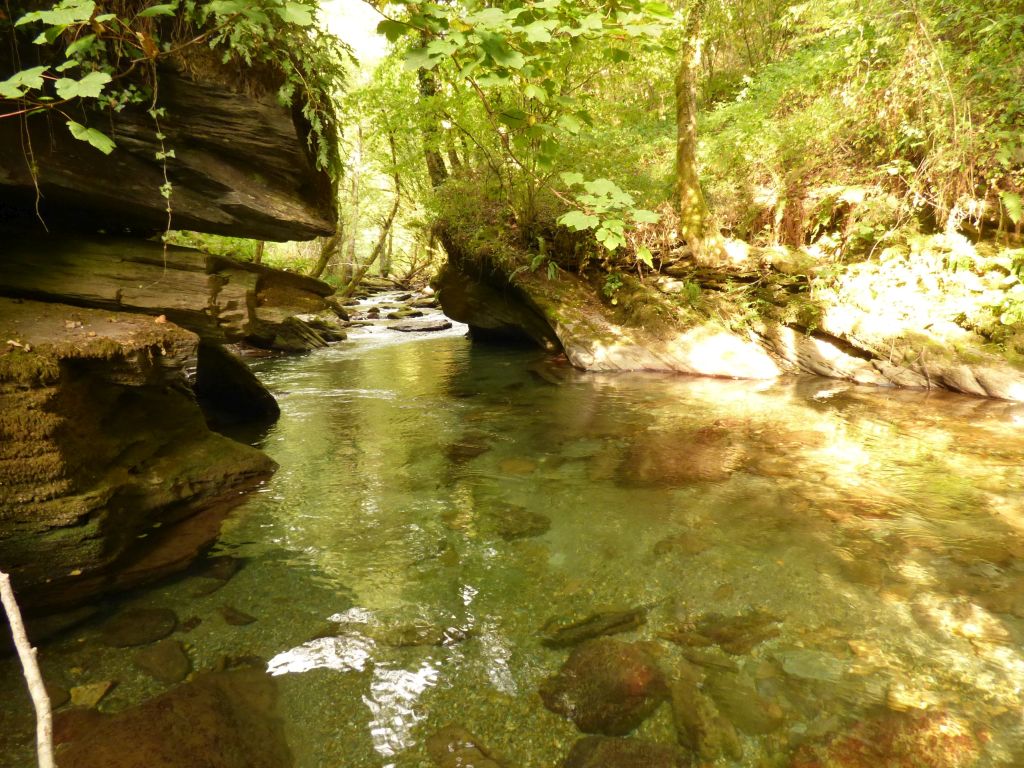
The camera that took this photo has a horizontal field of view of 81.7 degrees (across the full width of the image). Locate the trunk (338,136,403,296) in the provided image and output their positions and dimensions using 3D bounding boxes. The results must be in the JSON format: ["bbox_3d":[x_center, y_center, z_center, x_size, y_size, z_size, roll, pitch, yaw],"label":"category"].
[{"bbox_3d":[-2.950,-3.480,12.400,1.200,3.300,0.600,-3,13,-13],"label":"trunk"}]

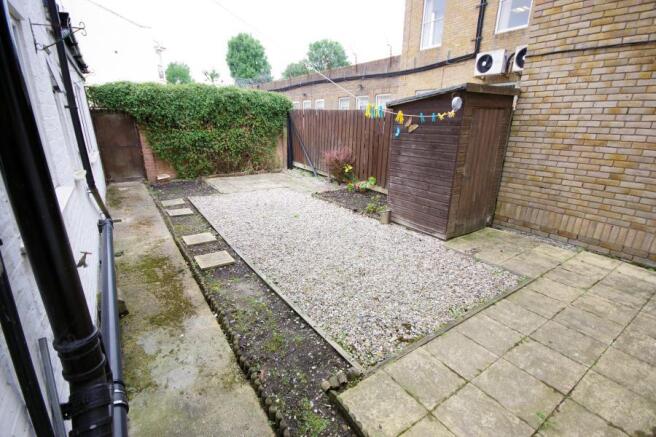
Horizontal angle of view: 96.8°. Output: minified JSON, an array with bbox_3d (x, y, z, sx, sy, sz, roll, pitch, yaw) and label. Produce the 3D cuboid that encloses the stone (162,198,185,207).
[{"bbox_3d":[-3.383,-0.338,6.375,0.400,0.042,0.400,-13,22,-33],"label":"stone"}]

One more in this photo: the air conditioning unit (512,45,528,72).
[{"bbox_3d":[5.598,-4.394,7.949,0.303,0.606,0.808,-14,22,-35],"label":"air conditioning unit"}]

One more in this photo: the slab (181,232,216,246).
[{"bbox_3d":[-1.933,0.314,4.387,0.400,0.042,0.400,-13,22,-33],"label":"slab"}]

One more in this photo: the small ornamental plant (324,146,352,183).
[{"bbox_3d":[0.273,-1.548,8.323,0.829,0.963,0.727,0,18,2],"label":"small ornamental plant"}]

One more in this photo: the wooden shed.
[{"bbox_3d":[1.854,-0.905,4.668,1.353,2.071,1.303,-12,21,-32],"label":"wooden shed"}]

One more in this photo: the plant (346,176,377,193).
[{"bbox_3d":[0.850,-0.889,7.355,0.724,0.347,0.455,2,18,6],"label":"plant"}]

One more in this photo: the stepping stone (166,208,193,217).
[{"bbox_3d":[-2.876,-0.112,5.688,0.400,0.042,0.400,-13,22,-33],"label":"stepping stone"}]

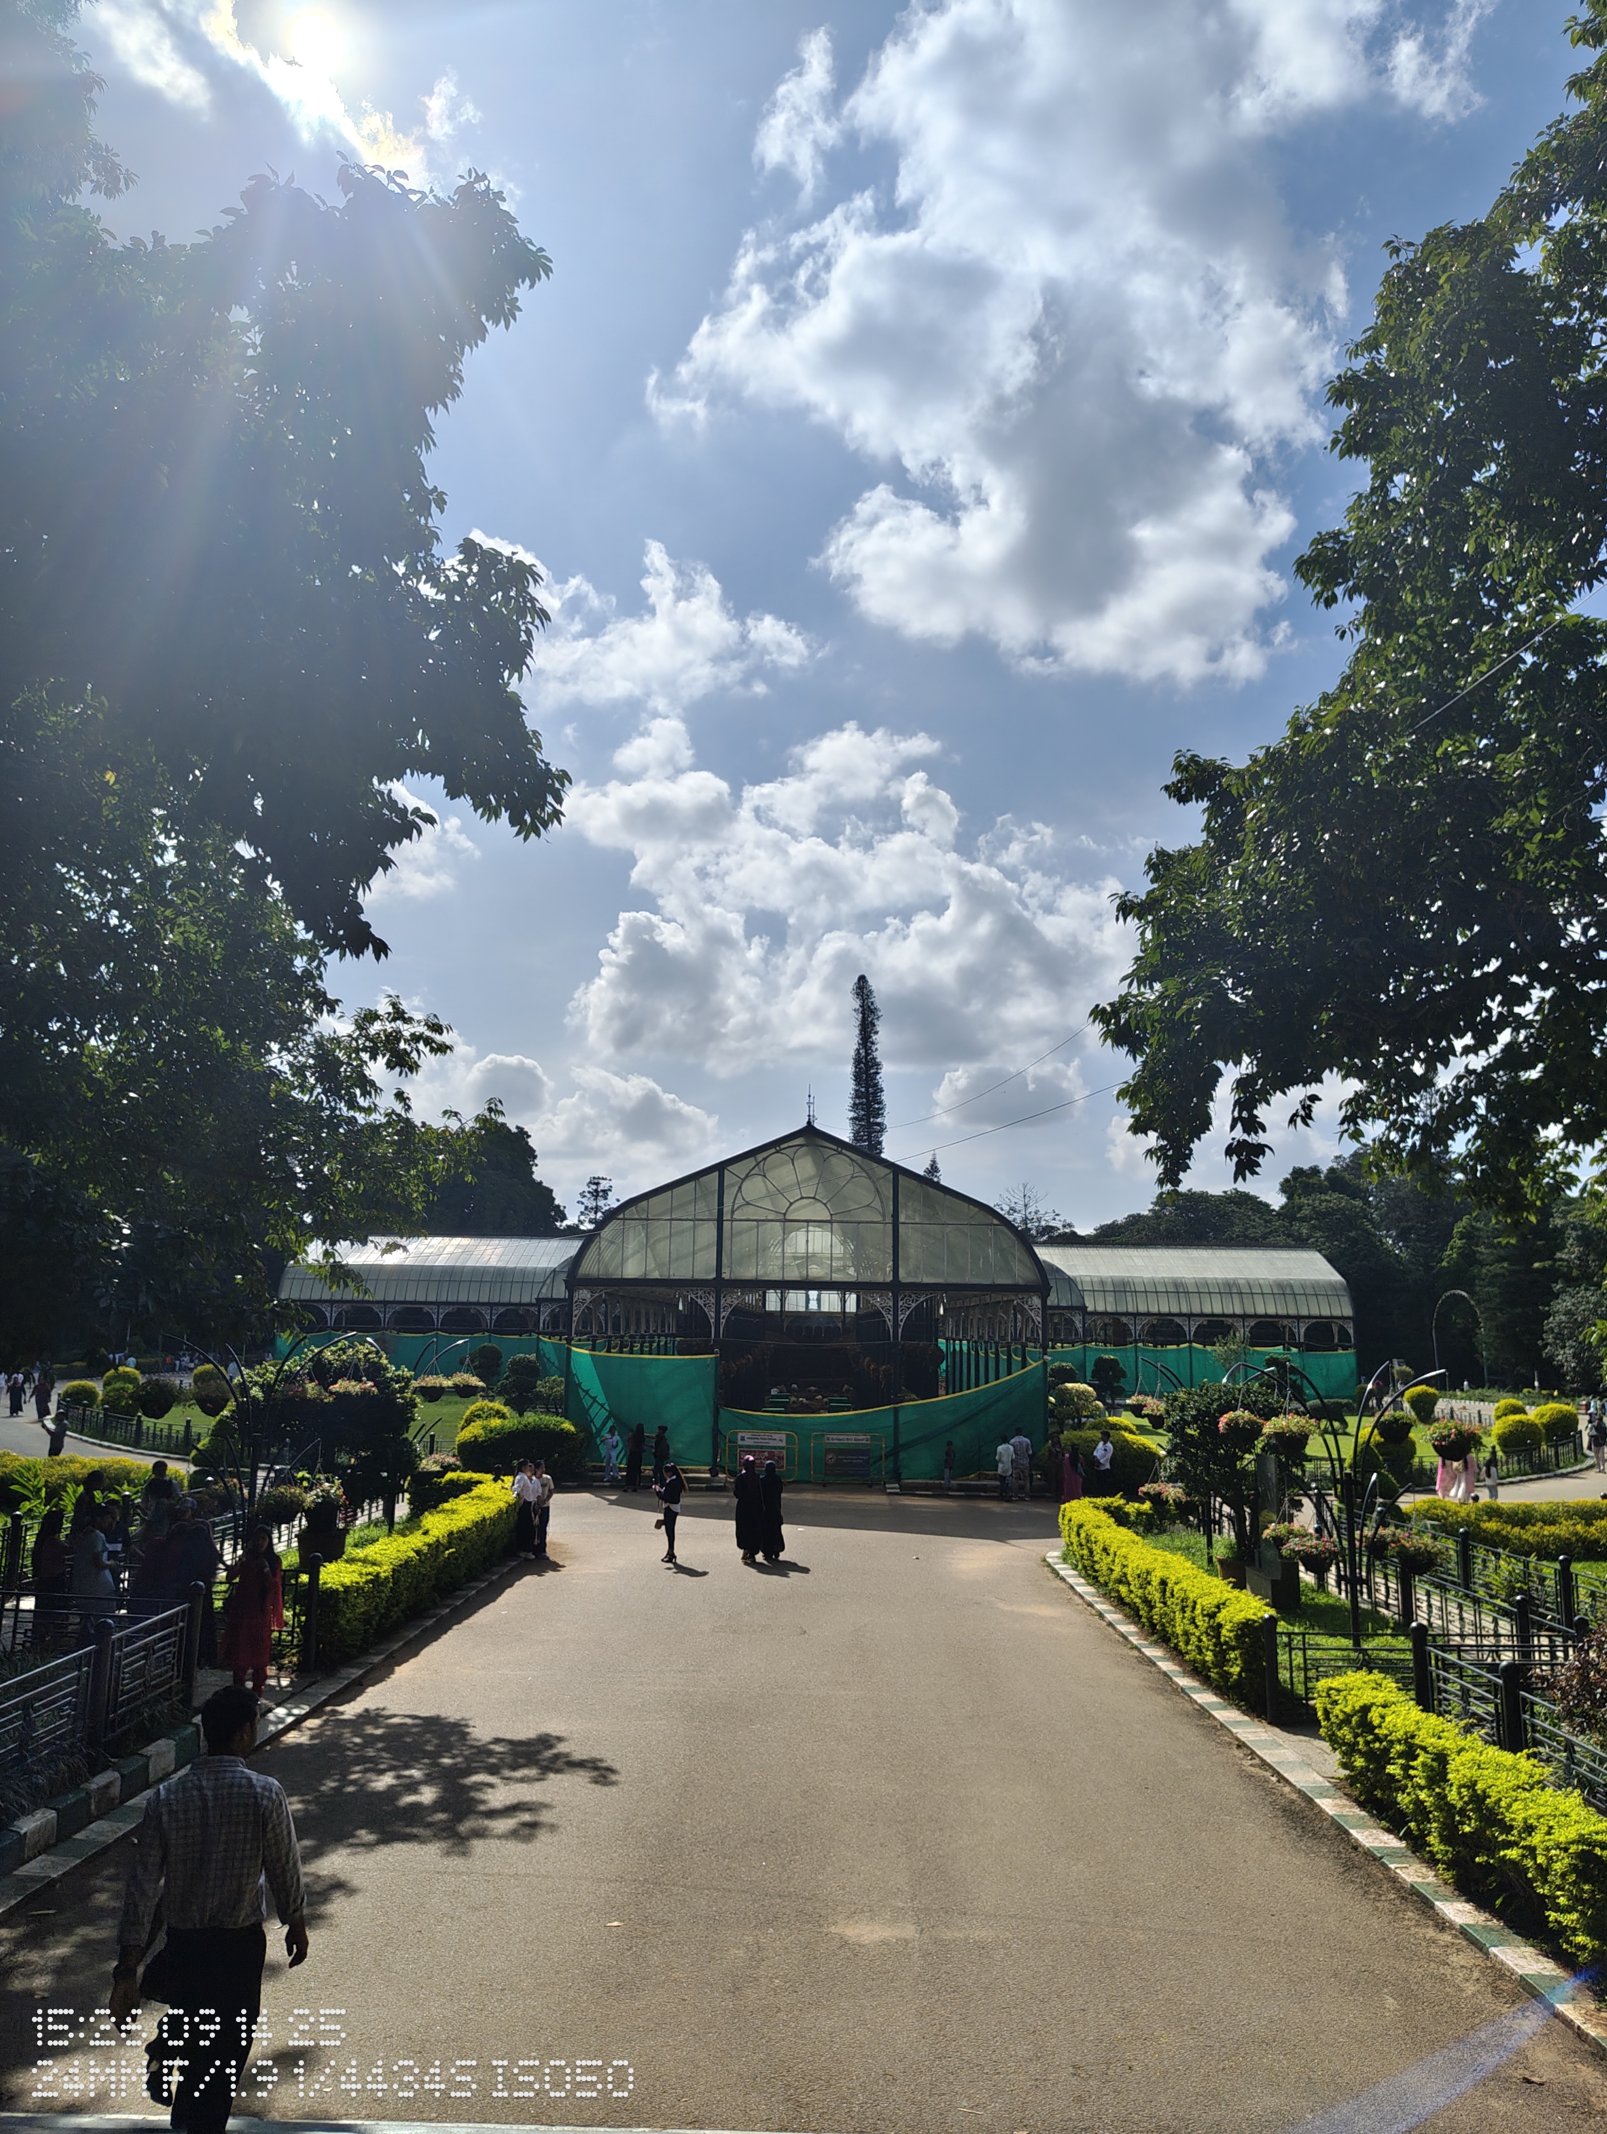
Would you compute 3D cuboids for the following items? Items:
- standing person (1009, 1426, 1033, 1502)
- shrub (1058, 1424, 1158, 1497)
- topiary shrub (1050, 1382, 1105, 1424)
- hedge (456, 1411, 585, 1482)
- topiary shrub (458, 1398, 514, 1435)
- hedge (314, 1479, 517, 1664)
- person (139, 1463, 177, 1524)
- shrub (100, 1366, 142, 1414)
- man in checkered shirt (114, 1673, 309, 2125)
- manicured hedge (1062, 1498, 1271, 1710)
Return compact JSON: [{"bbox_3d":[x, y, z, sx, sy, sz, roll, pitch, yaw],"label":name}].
[{"bbox_3d":[4.955,8.982,33.744,0.520,1.670,0.320,0,-10,3],"label":"standing person"},{"bbox_3d":[7.682,10.015,38.035,3.050,1.450,2.000,0,-10,4],"label":"shrub"},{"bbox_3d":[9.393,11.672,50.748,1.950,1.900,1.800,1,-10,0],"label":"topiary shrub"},{"bbox_3d":[-7.293,9.783,38.351,3.300,1.620,2.000,0,-10,4],"label":"hedge"},{"bbox_3d":[-8.857,10.180,41.319,1.600,1.600,1.600,1,-10,0],"label":"topiary shrub"},{"bbox_3d":[-4.859,6.296,19.118,0.650,0.980,8.900,1,-10,0],"label":"hedge"},{"bbox_3d":[-9.627,6.667,22.137,0.500,1.550,0.420,-4,-11,24],"label":"person"},{"bbox_3d":[-23.344,11.367,50.726,1.350,1.800,1.350,1,-10,0],"label":"shrub"},{"bbox_3d":[-2.264,3.198,5.660,0.670,1.660,0.520,1,-10,1],"label":"man in checkered shirt"},{"bbox_3d":[4.454,6.636,19.400,0.580,0.880,10.652,1,-10,1],"label":"manicured hedge"}]

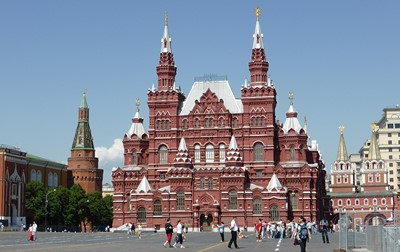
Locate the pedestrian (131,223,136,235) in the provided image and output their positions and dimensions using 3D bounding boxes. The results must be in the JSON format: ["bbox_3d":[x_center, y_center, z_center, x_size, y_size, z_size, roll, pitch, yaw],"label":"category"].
[{"bbox_3d":[-9.528,14.790,101.115,0.500,1.700,0.400,0,-8,0],"label":"pedestrian"}]

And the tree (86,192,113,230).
[{"bbox_3d":[-31.179,27.124,222.814,9.500,12.000,9.000,0,-8,0],"label":"tree"}]

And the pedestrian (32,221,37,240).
[{"bbox_3d":[-14.747,9.429,63.119,0.520,1.750,0.380,-4,-9,25],"label":"pedestrian"}]

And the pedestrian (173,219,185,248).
[{"bbox_3d":[-1.183,6.191,40.411,0.650,1.640,0.500,0,-8,0],"label":"pedestrian"}]

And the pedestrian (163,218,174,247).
[{"bbox_3d":[-1.801,6.165,40.413,0.600,1.670,0.500,0,-8,0],"label":"pedestrian"}]

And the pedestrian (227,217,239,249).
[{"bbox_3d":[1.910,6.013,39.722,0.650,1.800,0.500,0,-8,0],"label":"pedestrian"}]

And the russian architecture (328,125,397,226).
[{"bbox_3d":[57.736,19.247,254.543,25.000,37.500,12.000,-2,-8,14],"label":"russian architecture"}]

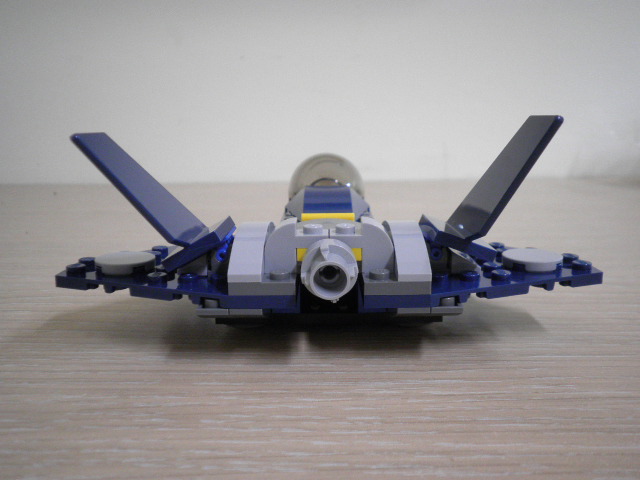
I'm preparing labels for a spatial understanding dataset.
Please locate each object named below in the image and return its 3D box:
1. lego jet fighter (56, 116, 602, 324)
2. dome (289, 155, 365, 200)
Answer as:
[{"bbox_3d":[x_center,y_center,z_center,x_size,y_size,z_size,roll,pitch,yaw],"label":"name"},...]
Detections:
[{"bbox_3d":[0.003,-0.014,0.202,0.144,0.059,0.161,0,14,0],"label":"lego jet fighter"},{"bbox_3d":[0.003,-0.028,0.245,0.032,0.018,0.034,0,14,0],"label":"dome"}]

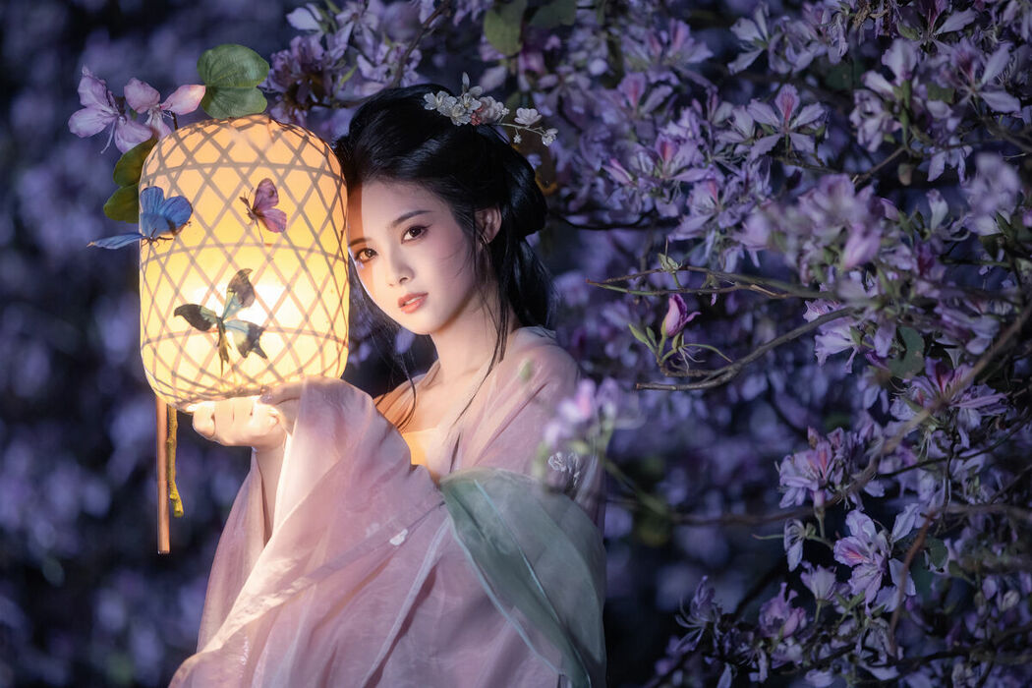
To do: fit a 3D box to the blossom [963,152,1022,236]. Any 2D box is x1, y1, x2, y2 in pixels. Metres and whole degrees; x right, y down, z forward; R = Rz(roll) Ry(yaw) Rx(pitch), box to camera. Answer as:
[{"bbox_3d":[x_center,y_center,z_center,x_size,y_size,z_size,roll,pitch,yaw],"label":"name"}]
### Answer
[{"bbox_3d":[0.471,-0.148,5.150,0.050,0.083,0.060,0,0,17],"label":"blossom"}]

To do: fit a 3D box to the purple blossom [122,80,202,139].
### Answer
[{"bbox_3d":[-0.355,-0.237,5.260,0.083,0.060,0.050,0,0,0],"label":"purple blossom"}]

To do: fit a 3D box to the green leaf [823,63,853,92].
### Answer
[{"bbox_3d":[0.350,-0.289,5.650,0.037,0.032,0.020,0,0,0],"label":"green leaf"}]

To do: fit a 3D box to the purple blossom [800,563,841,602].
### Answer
[{"bbox_3d":[0.328,0.256,5.600,0.044,0.042,0.040,0,0,0],"label":"purple blossom"}]

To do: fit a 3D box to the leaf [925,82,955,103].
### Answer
[{"bbox_3d":[0.463,-0.274,5.700,0.030,0.021,0.018,0,0,0],"label":"leaf"}]

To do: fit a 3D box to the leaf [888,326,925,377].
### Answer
[{"bbox_3d":[0.407,0.009,5.450,0.041,0.054,0.020,0,0,11],"label":"leaf"}]

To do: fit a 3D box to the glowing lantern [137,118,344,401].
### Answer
[{"bbox_3d":[-0.282,-0.085,5.420,0.217,0.292,0.217,0,-7,0],"label":"glowing lantern"}]

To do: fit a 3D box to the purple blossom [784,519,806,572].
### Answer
[{"bbox_3d":[0.289,0.209,5.420,0.026,0.053,0.038,0,0,-24],"label":"purple blossom"}]

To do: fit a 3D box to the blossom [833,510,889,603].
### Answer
[{"bbox_3d":[0.364,0.224,5.500,0.057,0.098,0.060,-1,-2,22],"label":"blossom"}]

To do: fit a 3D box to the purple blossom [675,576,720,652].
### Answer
[{"bbox_3d":[0.195,0.290,5.600,0.039,0.080,0.050,0,0,30],"label":"purple blossom"}]

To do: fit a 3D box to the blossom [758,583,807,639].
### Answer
[{"bbox_3d":[0.284,0.284,5.550,0.049,0.059,0.050,0,-2,11],"label":"blossom"}]

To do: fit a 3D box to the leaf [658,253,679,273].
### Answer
[{"bbox_3d":[0.159,-0.085,5.450,0.023,0.023,0.015,0,0,0],"label":"leaf"}]

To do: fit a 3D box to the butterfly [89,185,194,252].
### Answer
[{"bbox_3d":[-0.374,-0.126,5.200,0.104,0.065,0.065,0,0,-11],"label":"butterfly"}]

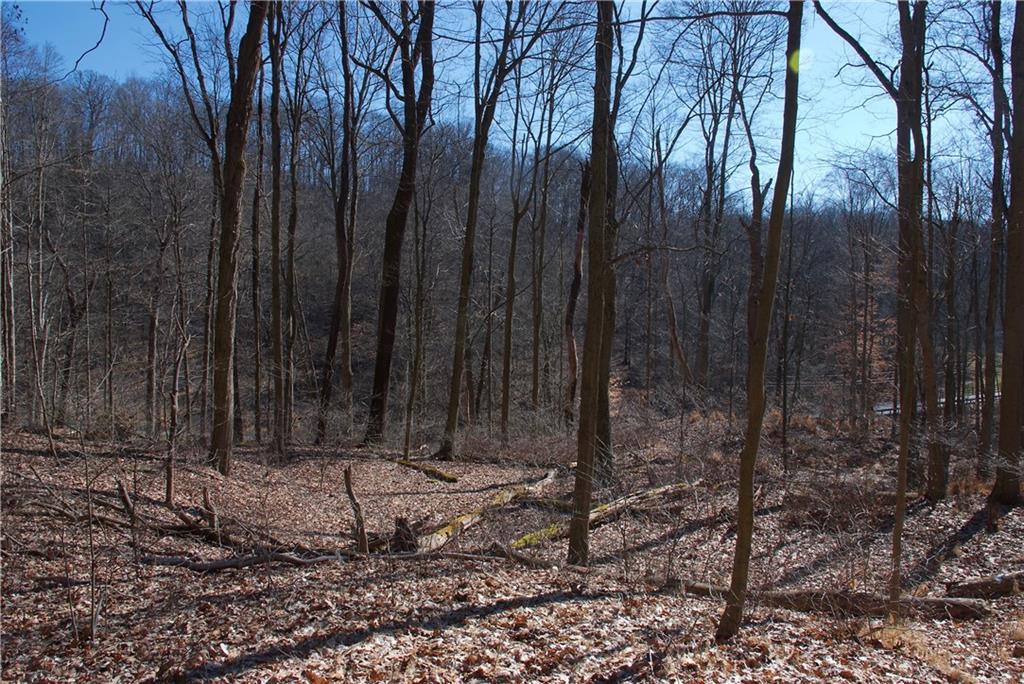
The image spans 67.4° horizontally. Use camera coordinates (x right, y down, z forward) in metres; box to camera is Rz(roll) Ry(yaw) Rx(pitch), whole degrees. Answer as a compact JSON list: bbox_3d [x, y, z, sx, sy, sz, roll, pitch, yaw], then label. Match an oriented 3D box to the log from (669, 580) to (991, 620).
[{"bbox_3d":[2.869,2.348,7.050,2.700,0.200,0.220,0,2,15],"label":"log"}]

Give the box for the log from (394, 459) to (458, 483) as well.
[{"bbox_3d":[-2.007,2.901,17.550,0.260,0.240,2.686,0,1,-39],"label":"log"}]

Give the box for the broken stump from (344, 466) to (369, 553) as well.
[{"bbox_3d":[-2.020,2.180,10.000,0.200,1.120,0.170,-9,0,0],"label":"broken stump"}]

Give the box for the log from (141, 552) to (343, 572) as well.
[{"bbox_3d":[-3.355,2.728,9.550,2.477,0.200,0.280,0,2,-2],"label":"log"}]

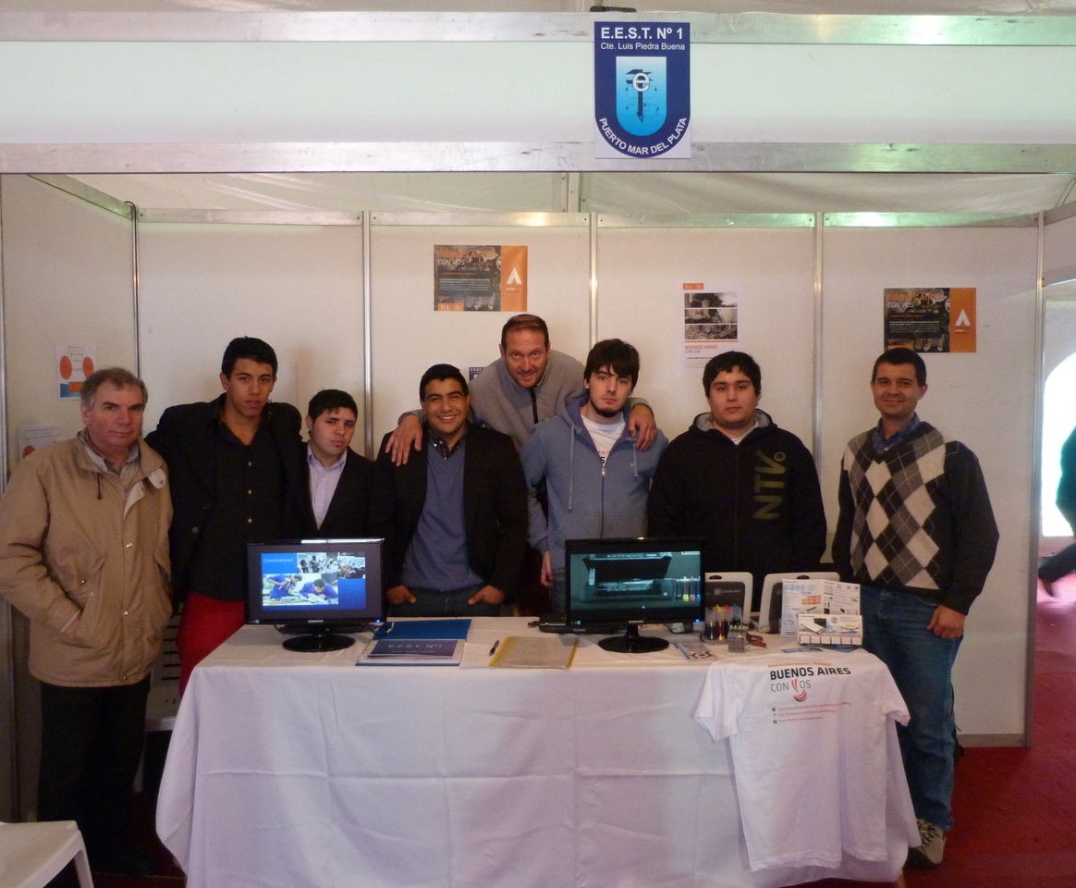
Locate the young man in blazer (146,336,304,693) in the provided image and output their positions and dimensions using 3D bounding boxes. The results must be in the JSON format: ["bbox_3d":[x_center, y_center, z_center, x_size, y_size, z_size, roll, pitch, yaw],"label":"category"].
[{"bbox_3d":[-1.118,0.530,3.089,0.600,1.815,0.360,-2,3,-24],"label":"young man in blazer"}]

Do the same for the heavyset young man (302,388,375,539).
[{"bbox_3d":[-0.782,0.613,3.231,0.500,1.632,0.300,-1,3,-12],"label":"heavyset young man"}]

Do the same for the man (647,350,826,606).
[{"bbox_3d":[0.743,0.543,3.179,0.620,1.763,0.360,0,3,10],"label":"man"}]

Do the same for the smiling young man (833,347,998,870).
[{"bbox_3d":[1.291,0.554,2.940,0.480,1.759,0.320,2,4,36],"label":"smiling young man"}]

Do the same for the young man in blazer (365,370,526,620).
[{"bbox_3d":[-0.330,0.568,3.188,0.540,1.721,0.310,0,3,-3],"label":"young man in blazer"}]

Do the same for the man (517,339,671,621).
[{"bbox_3d":[0.223,0.522,3.197,0.540,1.807,0.310,0,3,4],"label":"man"}]

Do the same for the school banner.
[{"bbox_3d":[0.228,-0.771,1.865,0.210,0.297,0.010,0,3,-1],"label":"school banner"}]

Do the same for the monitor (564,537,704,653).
[{"bbox_3d":[0.315,0.475,2.755,0.460,0.340,0.200,-1,3,-5],"label":"monitor"}]

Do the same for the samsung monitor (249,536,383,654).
[{"bbox_3d":[-0.720,0.478,2.789,0.460,0.340,0.200,-1,3,-6],"label":"samsung monitor"}]

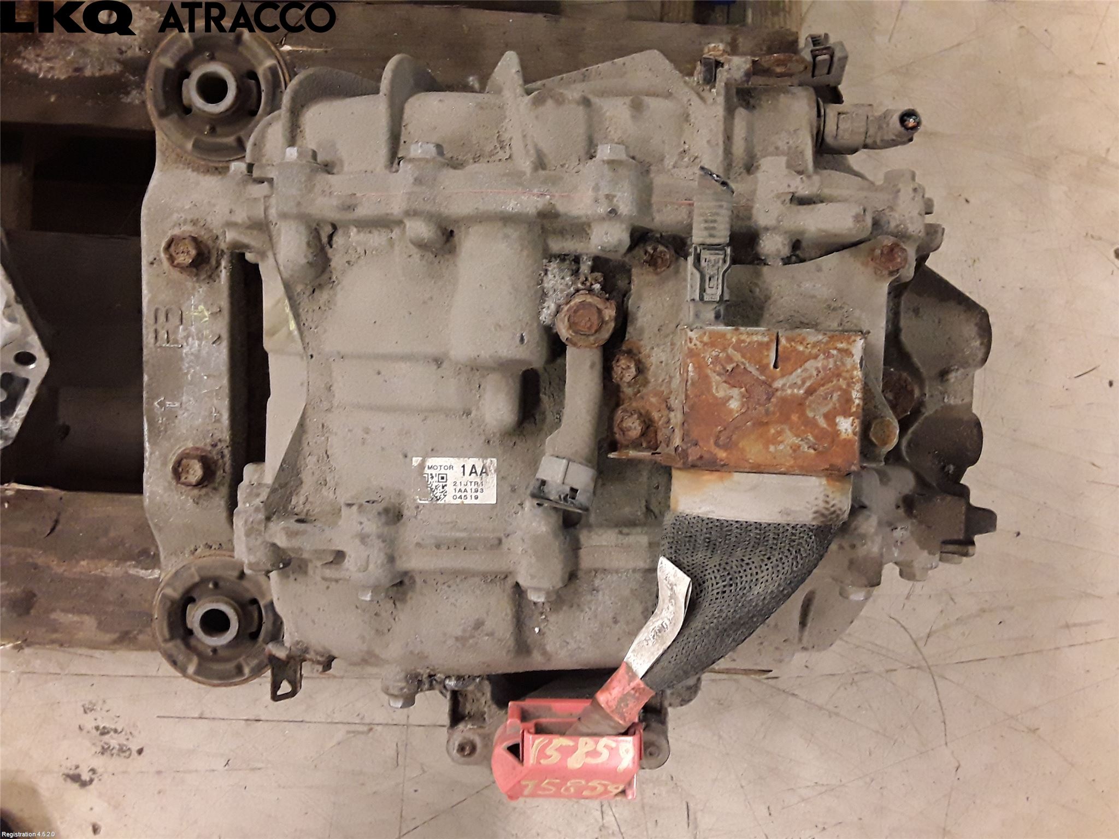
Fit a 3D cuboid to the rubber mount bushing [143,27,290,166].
[{"bbox_3d":[-0.203,-0.194,0.551,0.084,0.055,0.084,0,95,-2],"label":"rubber mount bushing"}]

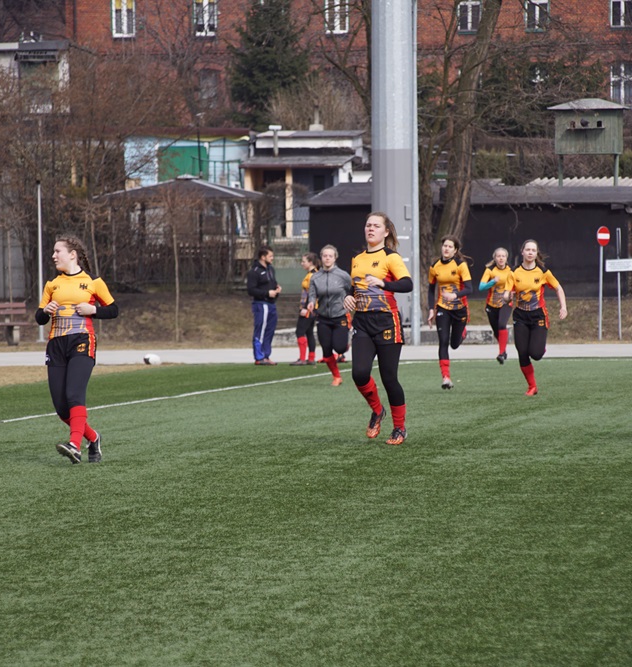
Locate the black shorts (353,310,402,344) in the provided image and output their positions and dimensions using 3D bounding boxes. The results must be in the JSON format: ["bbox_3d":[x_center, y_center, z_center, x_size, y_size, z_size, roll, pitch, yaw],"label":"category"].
[{"bbox_3d":[0.458,-0.051,36.600,0.345,0.270,0.250,0,1,25],"label":"black shorts"}]

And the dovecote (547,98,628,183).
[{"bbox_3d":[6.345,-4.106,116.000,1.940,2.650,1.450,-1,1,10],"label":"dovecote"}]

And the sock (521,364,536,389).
[{"bbox_3d":[2.222,0.442,52.000,0.115,0.250,0.125,-14,10,22],"label":"sock"}]

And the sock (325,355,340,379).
[{"bbox_3d":[0.198,0.399,58.200,0.110,0.250,0.125,-25,8,13],"label":"sock"}]

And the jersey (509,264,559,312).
[{"bbox_3d":[2.257,-0.468,52.000,0.500,0.490,0.310,-1,6,15],"label":"jersey"}]

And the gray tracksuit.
[{"bbox_3d":[0.157,-0.477,58.200,0.500,0.600,0.330,0,1,12],"label":"gray tracksuit"}]

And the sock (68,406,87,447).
[{"bbox_3d":[-1.650,0.643,34.600,0.120,0.290,0.130,3,0,0],"label":"sock"}]

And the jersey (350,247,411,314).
[{"bbox_3d":[0.472,-0.391,36.900,0.420,0.500,0.280,0,1,27],"label":"jersey"}]

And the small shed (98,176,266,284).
[{"bbox_3d":[-3.159,-2.525,122.000,3.850,2.700,3.700,0,1,13],"label":"small shed"}]

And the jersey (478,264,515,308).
[{"bbox_3d":[2.361,-0.595,64.000,0.500,0.550,0.320,-1,4,4],"label":"jersey"}]

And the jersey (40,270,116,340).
[{"bbox_3d":[-1.648,-0.194,34.700,0.470,0.490,0.280,0,1,22],"label":"jersey"}]

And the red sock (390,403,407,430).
[{"bbox_3d":[0.608,0.619,36.600,0.105,0.210,0.115,6,19,22],"label":"red sock"}]

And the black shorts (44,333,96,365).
[{"bbox_3d":[-1.705,0.104,34.800,0.330,0.260,0.250,-1,1,17],"label":"black shorts"}]

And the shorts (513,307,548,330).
[{"bbox_3d":[2.265,-0.158,52.800,0.360,0.260,0.260,0,1,18],"label":"shorts"}]

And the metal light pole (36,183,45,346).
[{"bbox_3d":[-5.785,-1.522,105.000,0.160,3.400,0.160,-1,1,0],"label":"metal light pole"}]

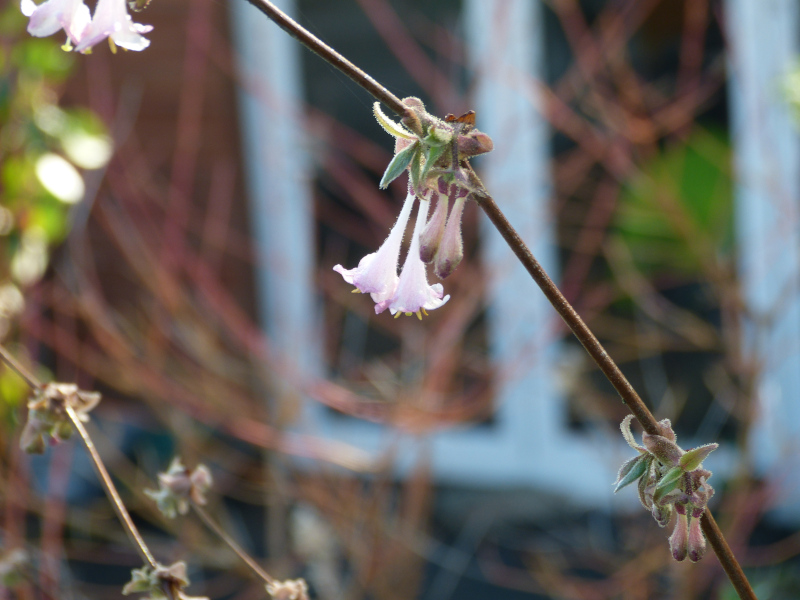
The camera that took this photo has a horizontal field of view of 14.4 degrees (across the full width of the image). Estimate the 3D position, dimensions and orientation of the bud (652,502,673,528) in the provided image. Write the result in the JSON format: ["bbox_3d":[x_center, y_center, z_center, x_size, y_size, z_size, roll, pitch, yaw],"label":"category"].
[{"bbox_3d":[0.064,0.053,0.777,0.005,0.007,0.005,3,-9,0],"label":"bud"}]

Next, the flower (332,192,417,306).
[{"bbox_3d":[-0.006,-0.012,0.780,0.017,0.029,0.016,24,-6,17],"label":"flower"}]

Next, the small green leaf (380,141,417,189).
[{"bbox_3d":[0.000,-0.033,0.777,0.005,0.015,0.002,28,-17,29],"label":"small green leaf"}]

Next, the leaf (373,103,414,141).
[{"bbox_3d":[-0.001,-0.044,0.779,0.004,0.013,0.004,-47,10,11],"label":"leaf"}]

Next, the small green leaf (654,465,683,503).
[{"bbox_3d":[0.066,0.045,0.776,0.005,0.002,0.012,22,63,41],"label":"small green leaf"}]

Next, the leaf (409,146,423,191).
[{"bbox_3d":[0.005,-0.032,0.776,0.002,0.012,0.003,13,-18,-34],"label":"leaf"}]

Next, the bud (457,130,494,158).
[{"bbox_3d":[0.019,-0.038,0.780,0.010,0.006,0.006,-7,0,9],"label":"bud"}]

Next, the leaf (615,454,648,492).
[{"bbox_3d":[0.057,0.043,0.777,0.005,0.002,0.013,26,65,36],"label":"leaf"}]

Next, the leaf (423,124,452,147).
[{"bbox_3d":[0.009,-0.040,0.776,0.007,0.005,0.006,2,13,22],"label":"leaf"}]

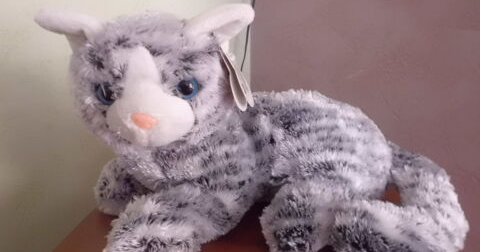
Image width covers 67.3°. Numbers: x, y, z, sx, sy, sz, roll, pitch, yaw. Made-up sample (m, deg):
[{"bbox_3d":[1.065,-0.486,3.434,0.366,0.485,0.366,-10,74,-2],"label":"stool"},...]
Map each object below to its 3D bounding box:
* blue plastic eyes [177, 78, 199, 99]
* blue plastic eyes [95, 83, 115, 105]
[{"bbox_3d":[-0.052,-0.037,0.355,0.021,0.021,0.013,-7,12,-12],"label":"blue plastic eyes"},{"bbox_3d":[-0.132,-0.032,0.352,0.021,0.021,0.013,-2,12,8],"label":"blue plastic eyes"}]

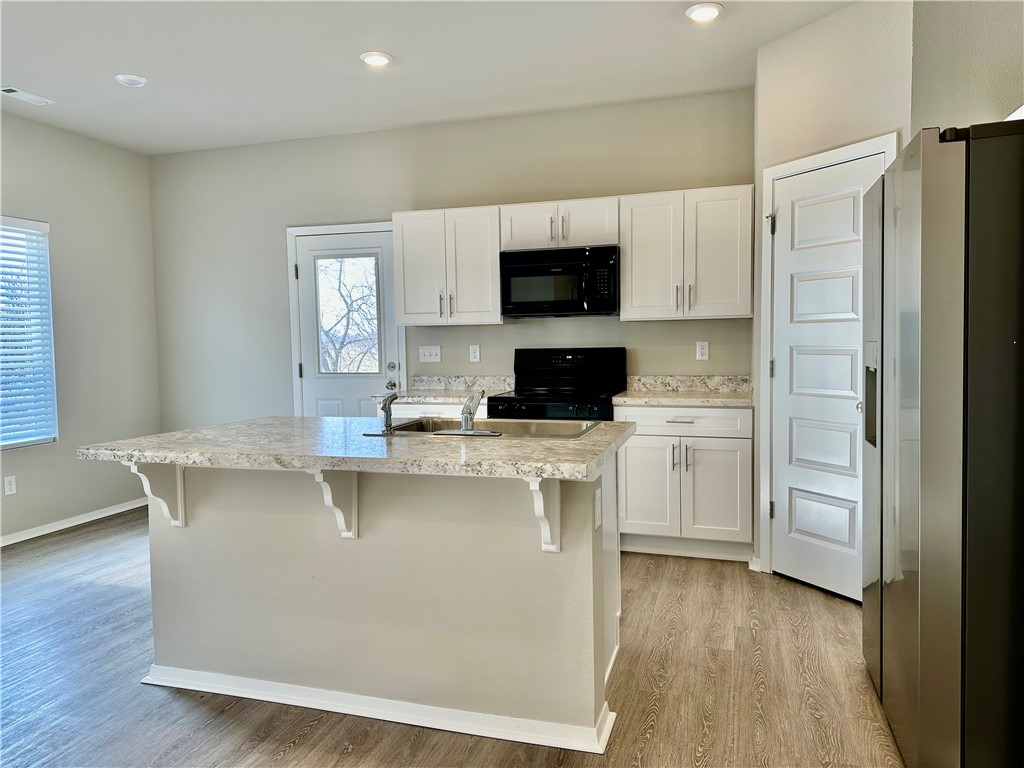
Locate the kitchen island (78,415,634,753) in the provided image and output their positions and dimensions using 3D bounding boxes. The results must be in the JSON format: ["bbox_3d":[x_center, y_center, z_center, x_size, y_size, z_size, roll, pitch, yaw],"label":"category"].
[{"bbox_3d":[-0.478,0.648,2.705,1.772,0.912,1.059,0,4,17],"label":"kitchen island"}]

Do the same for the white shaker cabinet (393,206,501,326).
[{"bbox_3d":[-0.378,-0.777,4.814,0.748,0.753,0.326,0,4,17],"label":"white shaker cabinet"}]

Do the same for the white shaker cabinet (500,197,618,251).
[{"bbox_3d":[0.339,-1.004,4.581,0.758,0.292,0.326,0,4,17],"label":"white shaker cabinet"}]

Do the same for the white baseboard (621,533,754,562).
[{"bbox_3d":[0.986,0.940,4.107,0.770,0.112,0.020,0,4,17],"label":"white baseboard"}]

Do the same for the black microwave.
[{"bbox_3d":[0.337,-0.643,4.572,0.750,0.417,0.390,0,4,17],"label":"black microwave"}]

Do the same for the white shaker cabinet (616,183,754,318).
[{"bbox_3d":[1.074,-0.771,4.374,0.770,0.753,0.326,0,4,17],"label":"white shaker cabinet"}]

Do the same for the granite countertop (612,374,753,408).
[{"bbox_3d":[1.041,0.035,4.269,0.771,0.136,0.648,0,4,17],"label":"granite countertop"}]

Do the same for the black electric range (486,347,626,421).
[{"bbox_3d":[0.309,0.382,4.487,0.757,1.199,0.680,0,4,17],"label":"black electric range"}]

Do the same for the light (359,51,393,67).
[{"bbox_3d":[-0.719,-1.724,3.774,0.170,0.030,0.170,-1,4,0],"label":"light"}]

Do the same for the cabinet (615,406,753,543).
[{"bbox_3d":[1.051,0.491,4.306,0.765,0.782,0.630,0,4,17],"label":"cabinet"}]

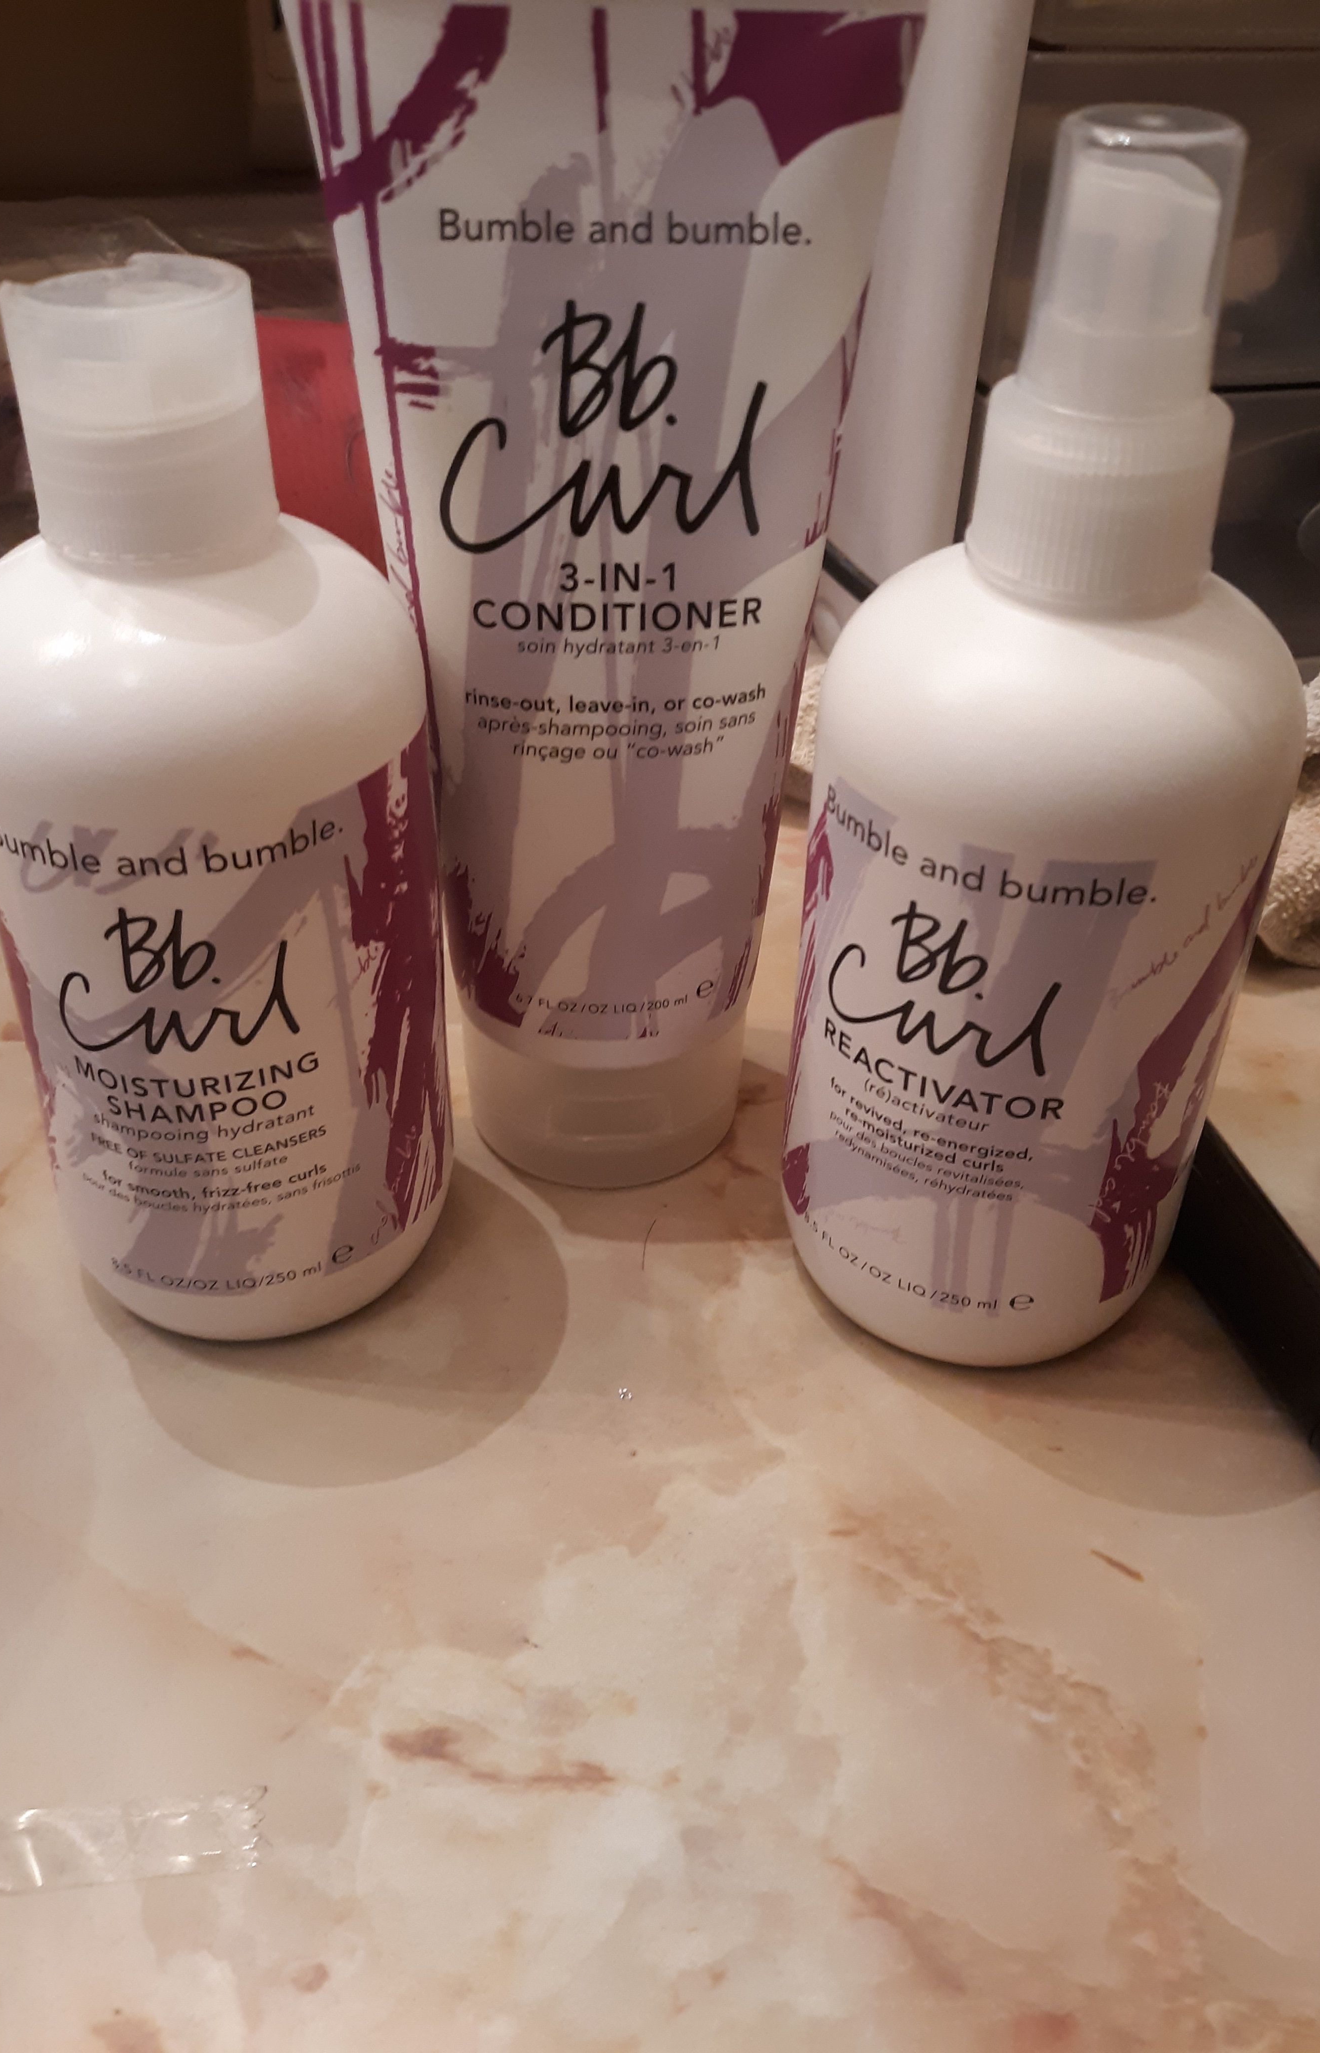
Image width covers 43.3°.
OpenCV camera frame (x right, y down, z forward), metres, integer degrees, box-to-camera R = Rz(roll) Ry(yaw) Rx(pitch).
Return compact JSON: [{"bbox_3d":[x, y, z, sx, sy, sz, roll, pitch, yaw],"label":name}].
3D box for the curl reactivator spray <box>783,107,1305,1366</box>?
[{"bbox_3d":[0.052,-0.030,0.226,0.062,0.164,0.062,20,40,23],"label":"curl reactivator spray"}]

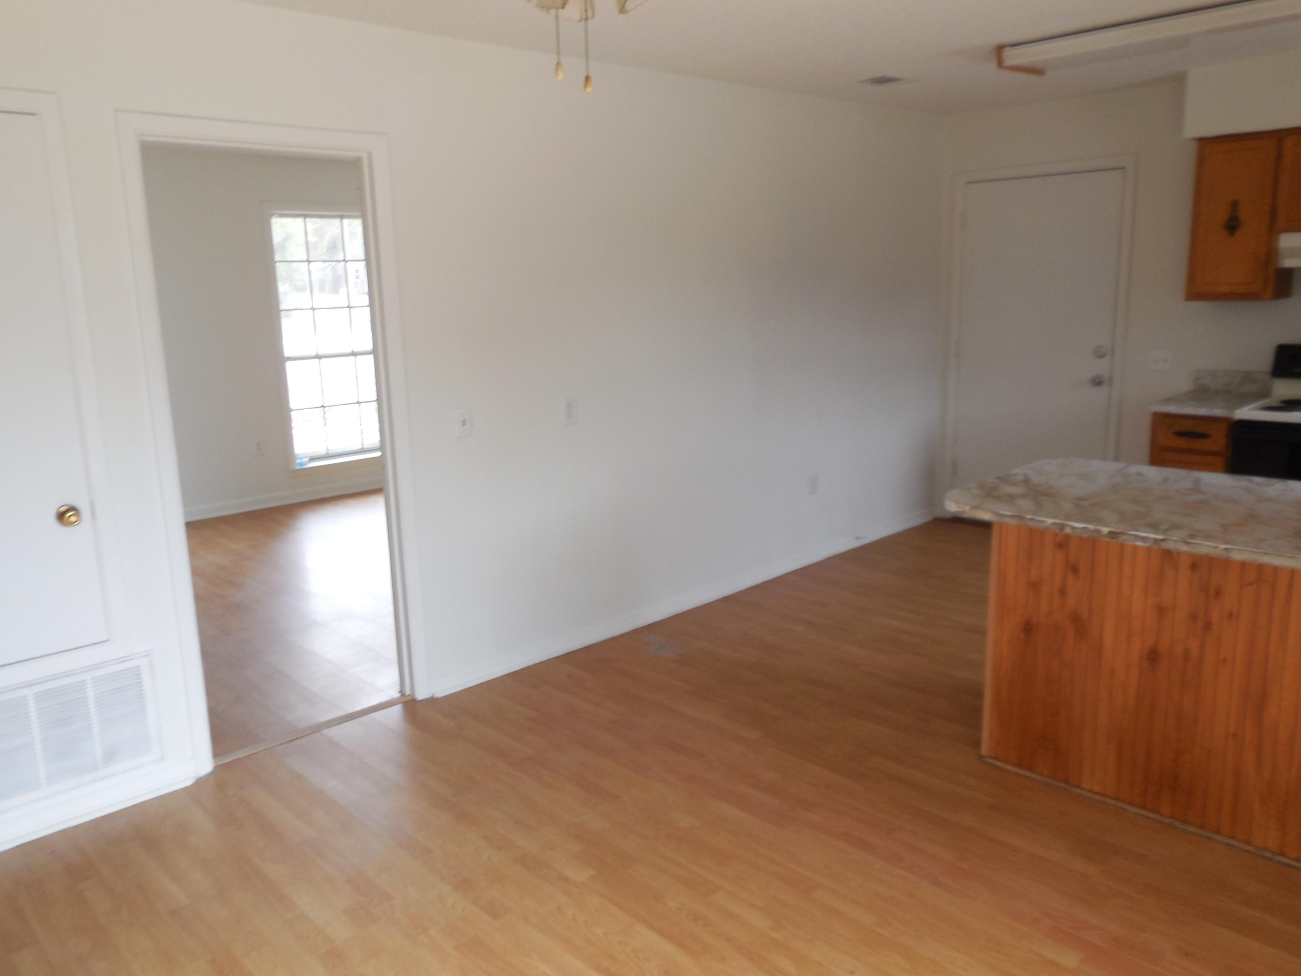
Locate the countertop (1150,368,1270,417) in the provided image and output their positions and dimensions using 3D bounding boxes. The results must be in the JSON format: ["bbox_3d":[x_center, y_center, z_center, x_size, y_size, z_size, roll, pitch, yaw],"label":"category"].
[{"bbox_3d":[2.679,-0.457,4.475,0.641,0.141,0.347,-13,16,-41],"label":"countertop"}]

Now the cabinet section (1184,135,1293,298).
[{"bbox_3d":[2.784,-1.258,4.400,0.314,0.740,0.367,-13,16,-41],"label":"cabinet section"}]

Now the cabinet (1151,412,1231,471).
[{"bbox_3d":[2.707,0.038,4.586,0.621,0.883,0.331,-13,16,-41],"label":"cabinet"}]

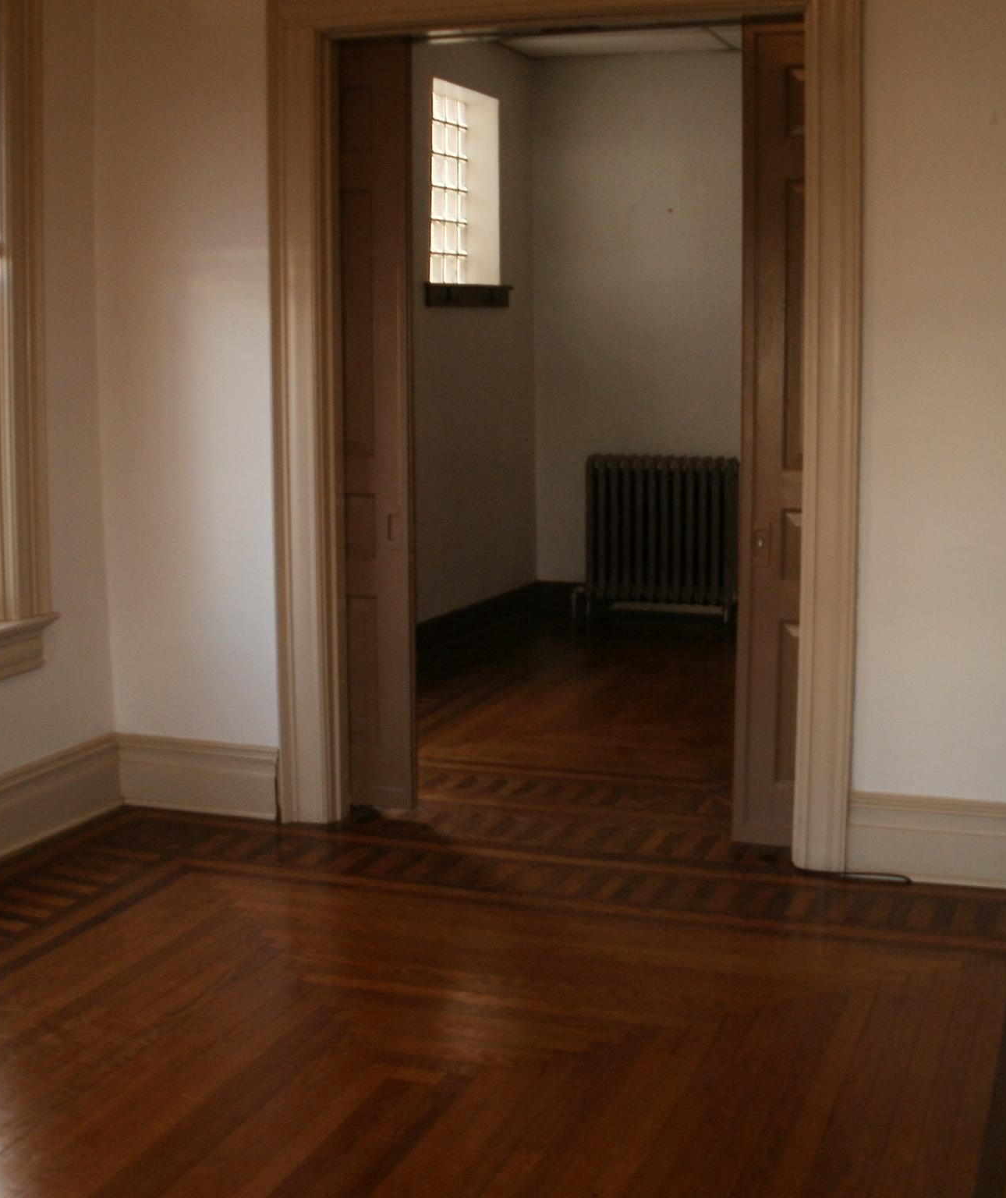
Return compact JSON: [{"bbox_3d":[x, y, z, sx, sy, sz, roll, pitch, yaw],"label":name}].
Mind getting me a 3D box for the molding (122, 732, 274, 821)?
[{"bbox_3d":[-0.904,0.528,4.941,0.528,0.220,0.030,2,8,19],"label":"molding"}]

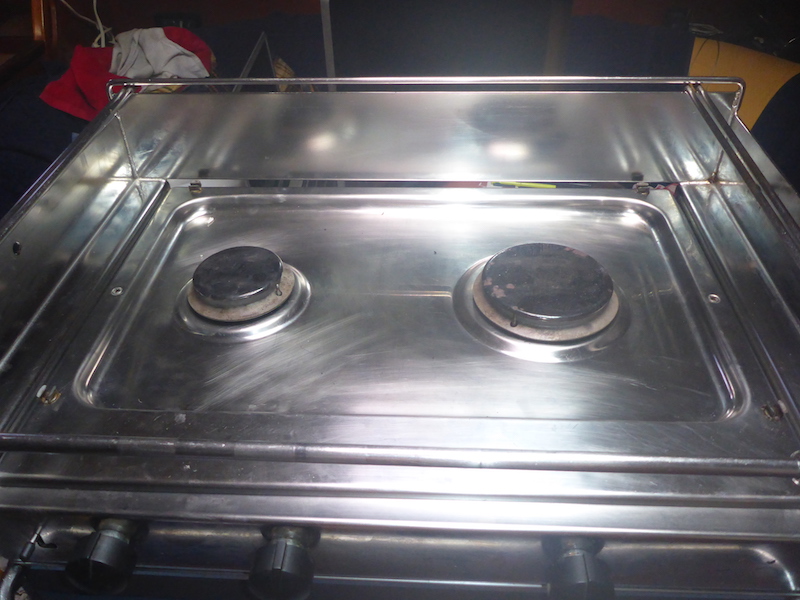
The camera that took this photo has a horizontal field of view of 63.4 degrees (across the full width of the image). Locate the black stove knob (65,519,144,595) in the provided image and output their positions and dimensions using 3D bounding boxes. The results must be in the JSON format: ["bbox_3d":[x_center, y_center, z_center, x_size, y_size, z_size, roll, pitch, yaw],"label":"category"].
[{"bbox_3d":[-0.156,0.135,0.349,0.036,0.036,0.032,1,41,4],"label":"black stove knob"}]

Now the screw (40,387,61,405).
[{"bbox_3d":[-0.212,0.058,0.392,0.010,0.006,0.010,1,41,4],"label":"screw"}]

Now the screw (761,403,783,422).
[{"bbox_3d":[0.209,0.063,0.365,0.010,0.006,0.010,1,41,4],"label":"screw"}]

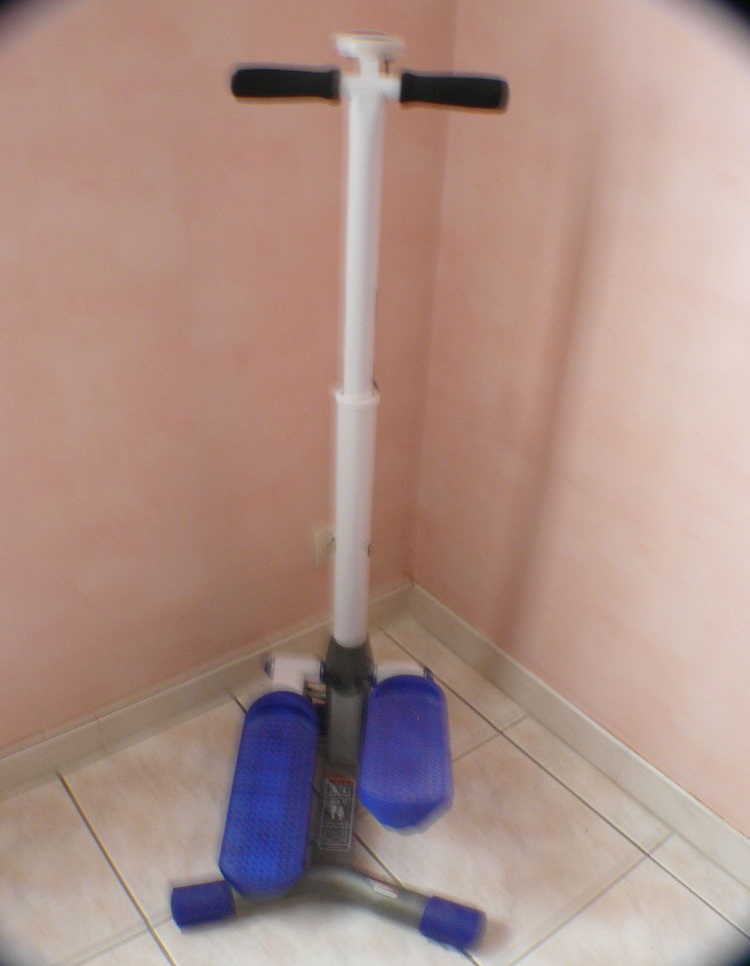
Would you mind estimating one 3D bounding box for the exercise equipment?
[{"bbox_3d":[-0.038,0.048,1.325,0.430,1.120,0.450,3,30,1],"label":"exercise equipment"}]

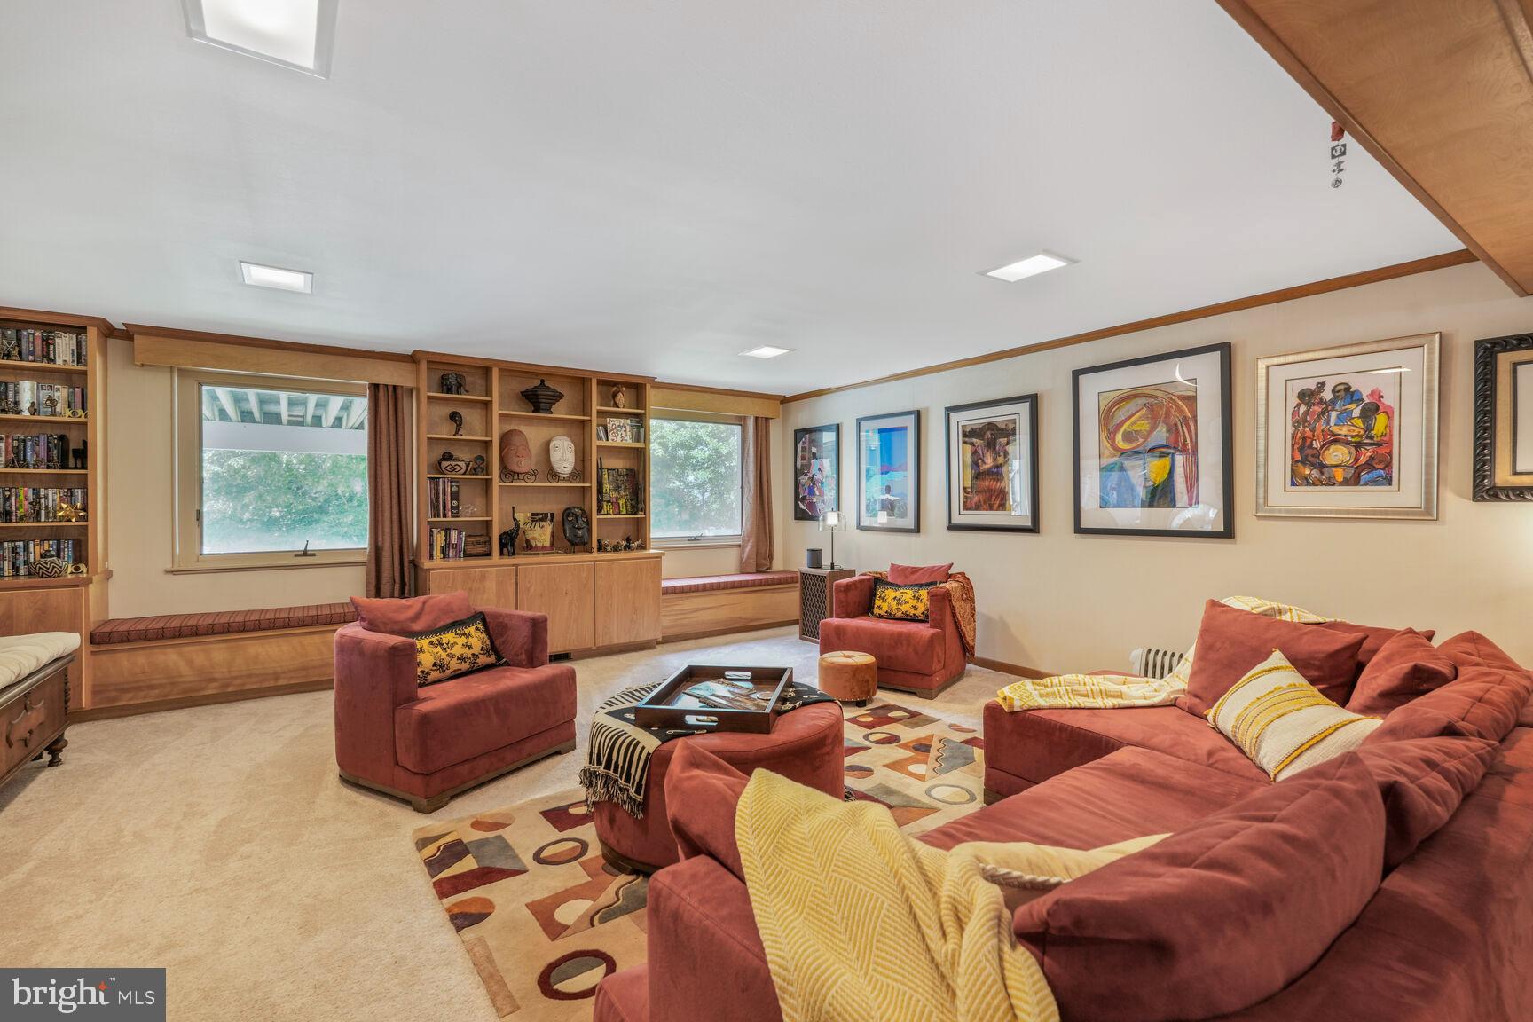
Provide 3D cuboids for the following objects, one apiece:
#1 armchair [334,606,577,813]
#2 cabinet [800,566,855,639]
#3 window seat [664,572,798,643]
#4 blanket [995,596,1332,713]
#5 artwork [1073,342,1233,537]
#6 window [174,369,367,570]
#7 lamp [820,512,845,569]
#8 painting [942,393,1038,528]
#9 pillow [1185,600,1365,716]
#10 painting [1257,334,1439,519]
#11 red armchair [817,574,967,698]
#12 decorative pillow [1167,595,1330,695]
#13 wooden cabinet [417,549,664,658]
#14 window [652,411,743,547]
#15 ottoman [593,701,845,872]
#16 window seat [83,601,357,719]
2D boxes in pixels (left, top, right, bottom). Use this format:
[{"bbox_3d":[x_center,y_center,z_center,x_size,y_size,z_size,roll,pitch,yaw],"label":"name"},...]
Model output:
[{"bbox_3d":[-1.472,0.842,3.191,0.804,0.660,0.792,0,1,31],"label":"armchair"},{"bbox_3d":[0.566,0.872,6.260,0.316,0.651,0.419,-1,0,-35],"label":"cabinet"},{"bbox_3d":[-0.392,0.882,6.467,1.704,0.516,0.528,0,1,-35],"label":"window seat"},{"bbox_3d":[1.659,0.601,2.931,1.560,0.360,0.540,0,1,-17],"label":"blanket"},{"bbox_3d":[2.348,-0.395,4.193,0.035,1.091,0.939,-1,0,-35],"label":"artwork"},{"bbox_3d":[-3.338,-0.284,4.875,1.352,1.327,0.100,-1,0,-35],"label":"window"},{"bbox_3d":[0.592,0.249,6.046,0.246,0.546,0.246,0,1,0],"label":"lamp"},{"bbox_3d":[1.684,-0.334,5.142,0.035,0.977,0.818,-1,0,-35],"label":"painting"},{"bbox_3d":[1.855,0.578,2.526,0.170,0.430,0.580,15,-4,-17],"label":"pillow"},{"bbox_3d":[2.791,-0.380,3.318,0.042,0.840,0.708,0,1,-35],"label":"painting"},{"bbox_3d":[0.935,0.857,4.926,0.826,0.694,0.744,0,0,33],"label":"red armchair"},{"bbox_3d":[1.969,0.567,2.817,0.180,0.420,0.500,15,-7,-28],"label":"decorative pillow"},{"bbox_3d":[-1.779,0.752,5.406,1.770,0.798,0.678,0,1,-35],"label":"wooden cabinet"},{"bbox_3d":[-0.693,-0.304,6.600,1.134,1.290,0.096,0,1,-35],"label":"window"},{"bbox_3d":[-0.178,0.925,2.514,0.900,0.504,0.900,0,1,0],"label":"ottoman"},{"bbox_3d":[-3.357,0.959,4.562,1.624,0.539,0.471,-1,0,-35],"label":"window seat"}]

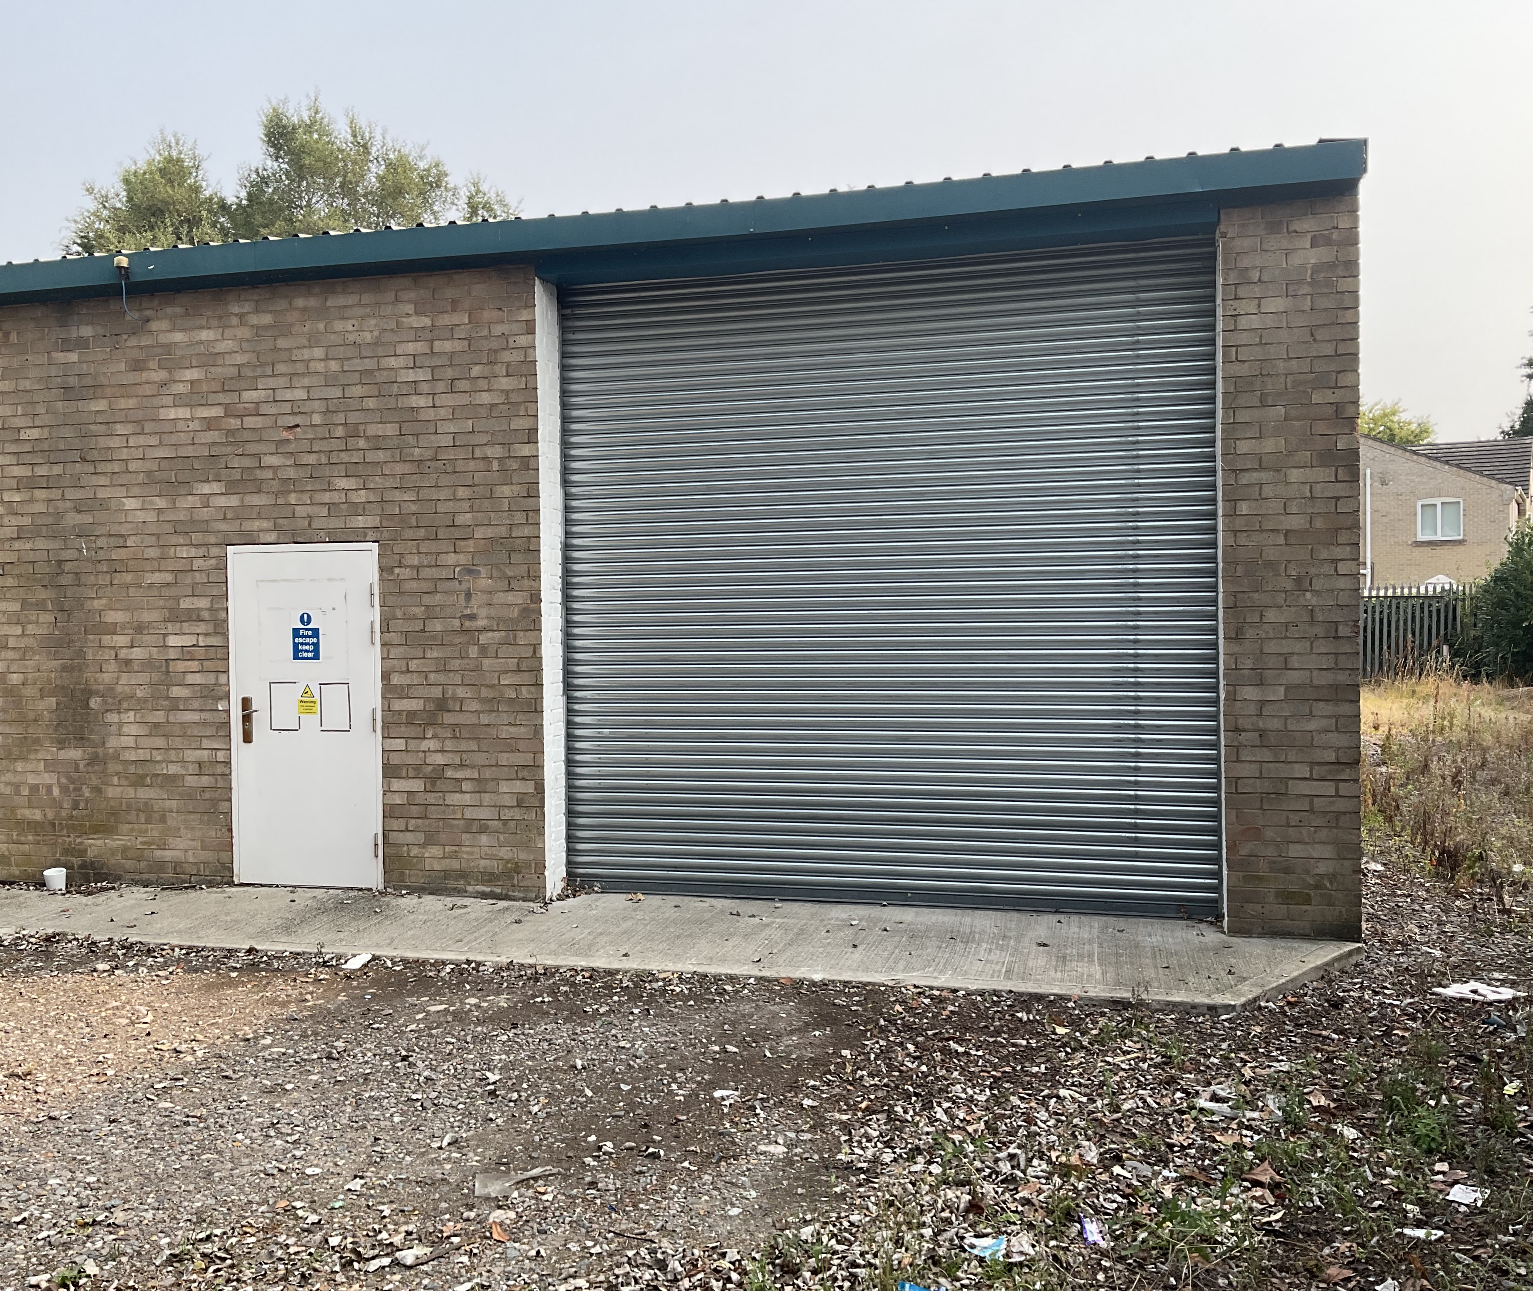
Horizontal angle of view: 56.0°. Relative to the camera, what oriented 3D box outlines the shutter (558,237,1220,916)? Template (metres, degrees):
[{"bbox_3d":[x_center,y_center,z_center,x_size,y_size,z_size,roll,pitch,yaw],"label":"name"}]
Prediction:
[{"bbox_3d":[0.574,-0.324,7.808,3.590,3.470,0.100,0,1,15],"label":"shutter"}]

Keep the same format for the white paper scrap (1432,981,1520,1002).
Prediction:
[{"bbox_3d":[2.995,1.459,6.076,0.320,0.030,0.270,-2,2,-32],"label":"white paper scrap"}]

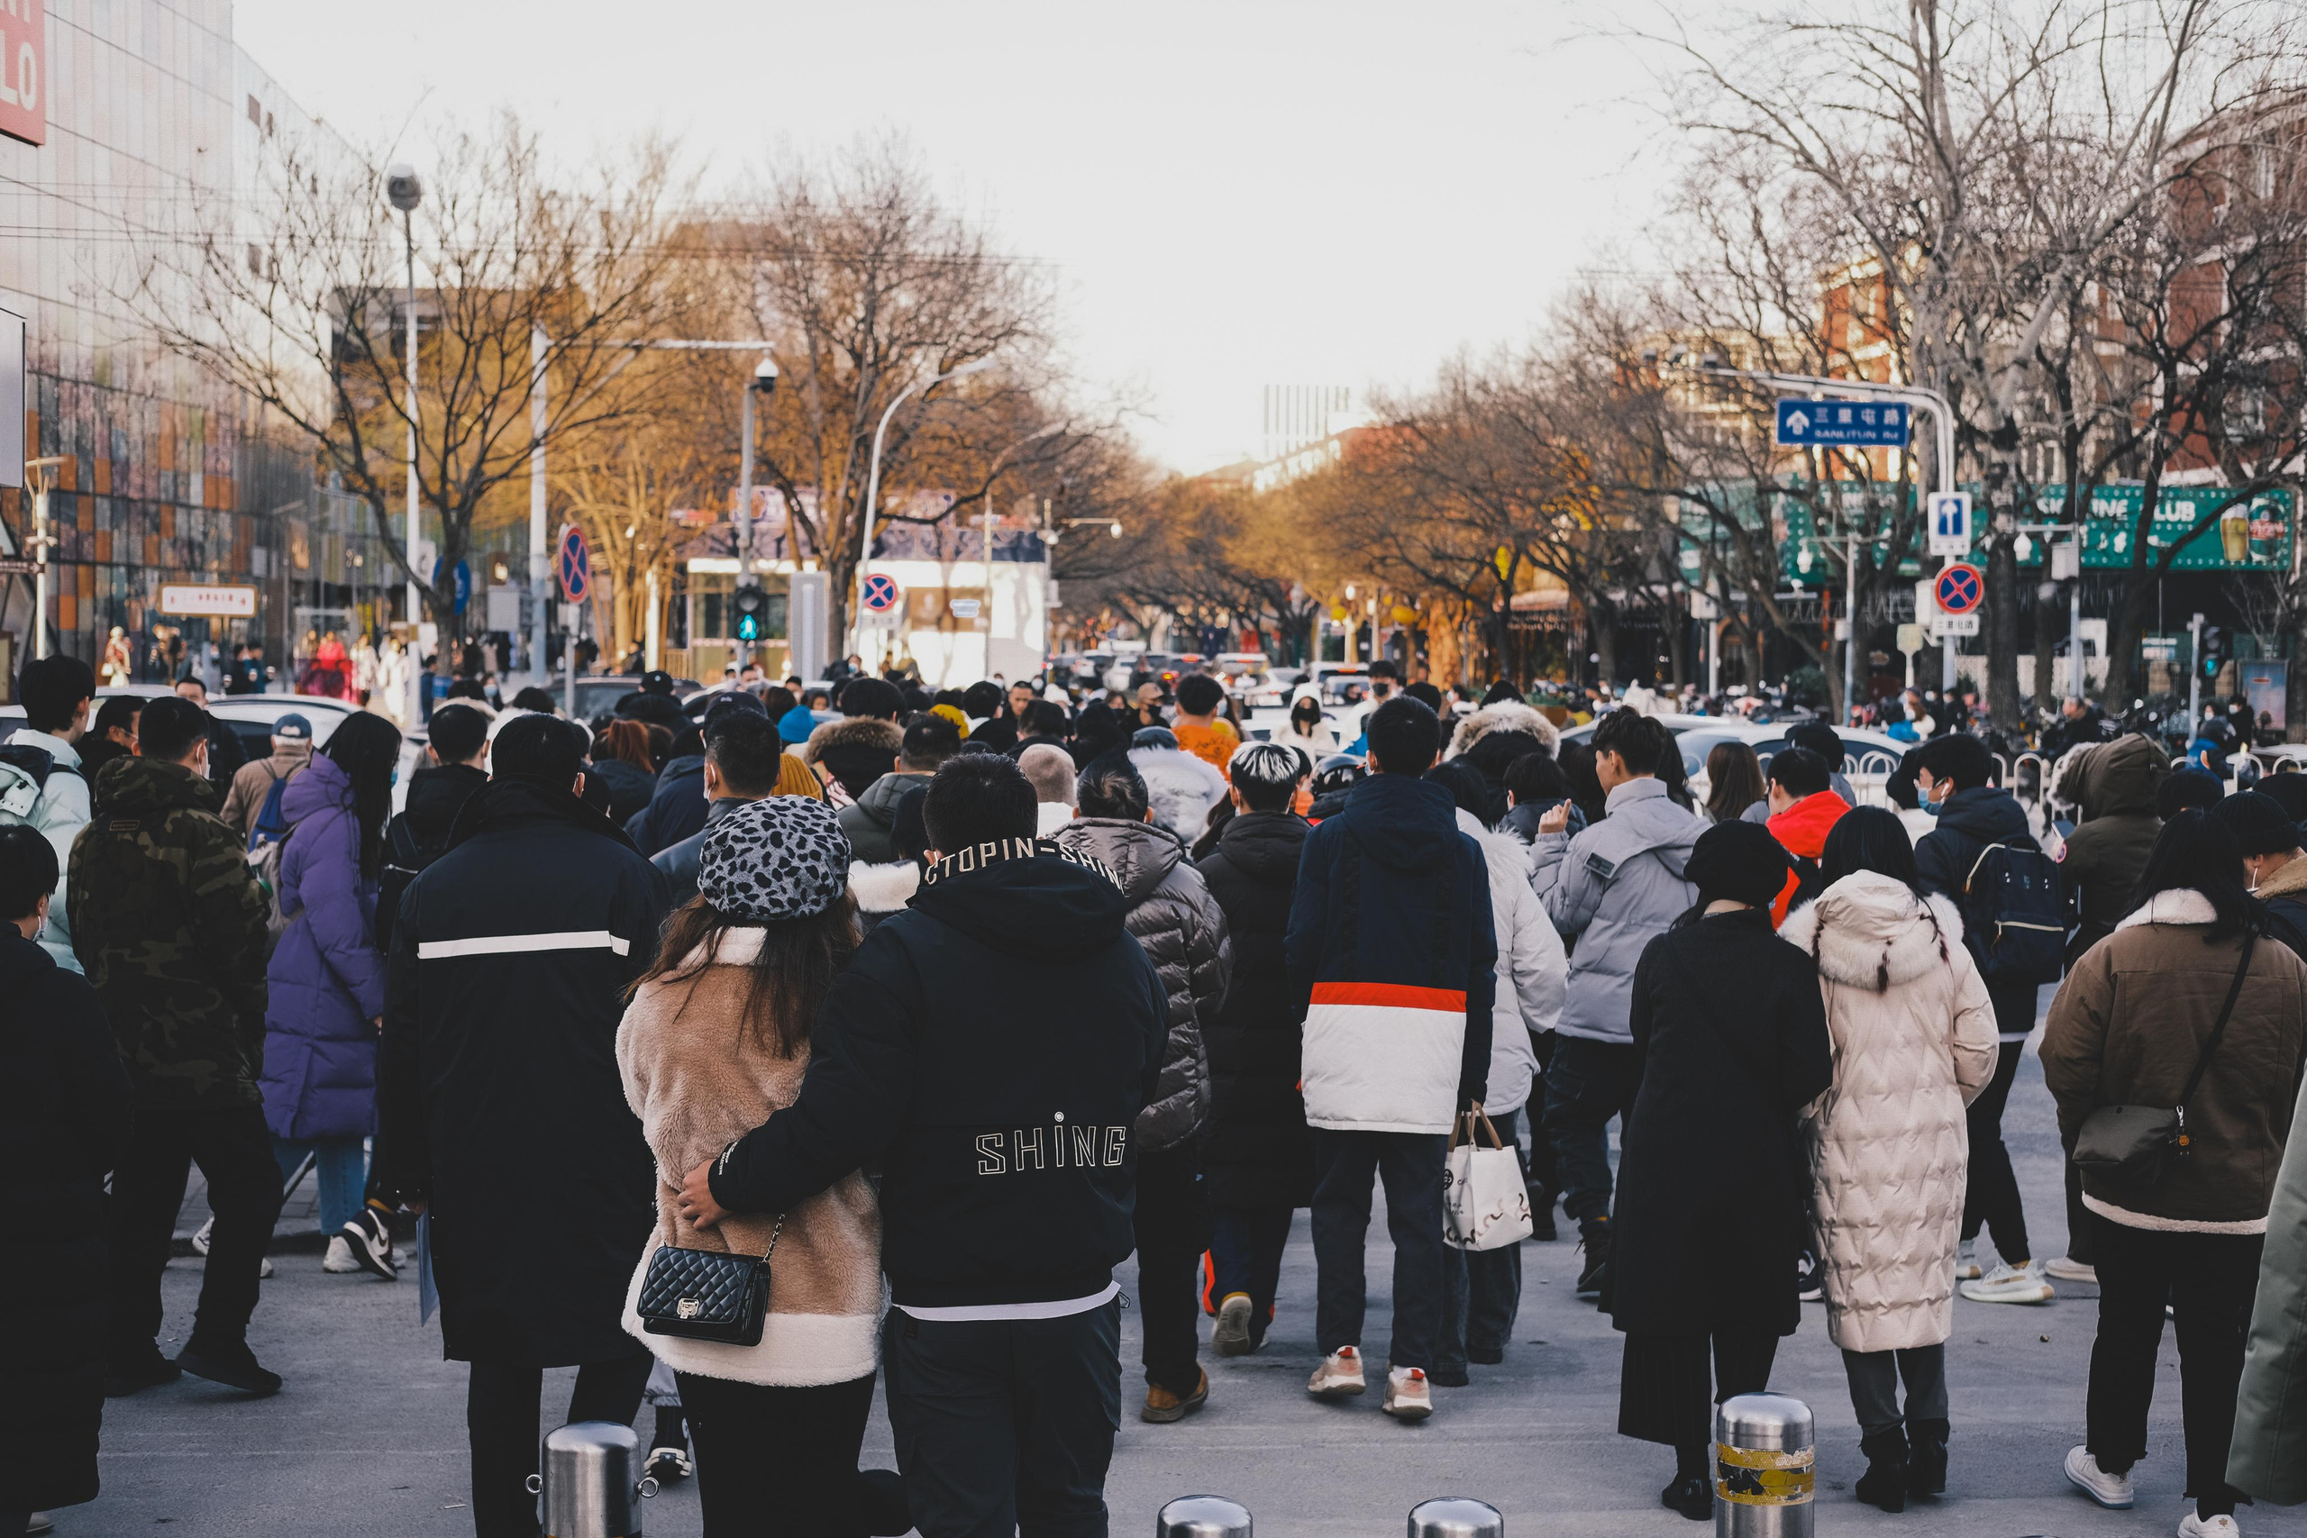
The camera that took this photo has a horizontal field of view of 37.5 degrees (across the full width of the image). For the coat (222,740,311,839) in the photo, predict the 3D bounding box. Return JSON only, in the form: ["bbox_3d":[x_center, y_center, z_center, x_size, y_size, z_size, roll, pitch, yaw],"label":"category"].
[{"bbox_3d":[-3.580,0.285,14.015,0.540,0.800,0.360,0,2,-8],"label":"coat"}]

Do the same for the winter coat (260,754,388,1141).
[{"bbox_3d":[-2.587,0.559,10.631,0.410,1.200,0.500,-1,3,-32],"label":"winter coat"}]

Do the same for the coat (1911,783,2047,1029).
[{"bbox_3d":[2.469,0.415,10.192,0.470,0.760,0.340,-1,2,-26],"label":"coat"}]

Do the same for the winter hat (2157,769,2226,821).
[{"bbox_3d":[3.024,0.087,9.900,0.195,0.180,0.220,-1,3,-35],"label":"winter hat"}]

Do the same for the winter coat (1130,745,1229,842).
[{"bbox_3d":[0.058,0.323,11.523,0.540,0.820,0.420,-1,2,-18],"label":"winter coat"}]

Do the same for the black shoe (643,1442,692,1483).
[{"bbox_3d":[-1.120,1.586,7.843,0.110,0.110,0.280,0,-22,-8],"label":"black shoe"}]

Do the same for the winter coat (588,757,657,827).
[{"bbox_3d":[-1.788,0.362,11.521,0.500,0.800,0.360,0,2,0],"label":"winter coat"}]

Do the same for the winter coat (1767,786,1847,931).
[{"bbox_3d":[2.006,0.434,10.373,0.500,0.750,0.380,-1,2,-15],"label":"winter coat"}]

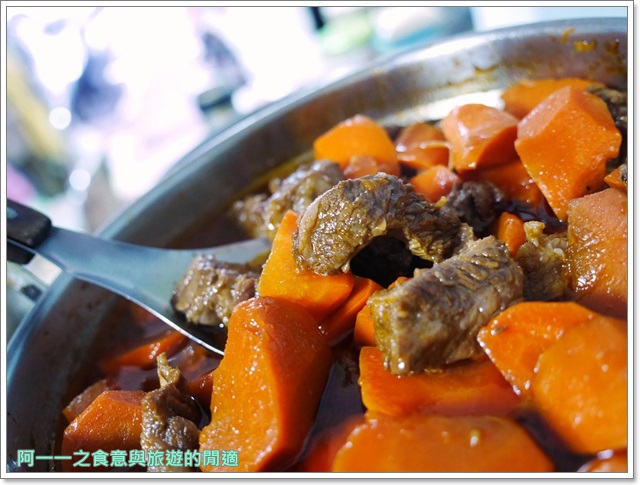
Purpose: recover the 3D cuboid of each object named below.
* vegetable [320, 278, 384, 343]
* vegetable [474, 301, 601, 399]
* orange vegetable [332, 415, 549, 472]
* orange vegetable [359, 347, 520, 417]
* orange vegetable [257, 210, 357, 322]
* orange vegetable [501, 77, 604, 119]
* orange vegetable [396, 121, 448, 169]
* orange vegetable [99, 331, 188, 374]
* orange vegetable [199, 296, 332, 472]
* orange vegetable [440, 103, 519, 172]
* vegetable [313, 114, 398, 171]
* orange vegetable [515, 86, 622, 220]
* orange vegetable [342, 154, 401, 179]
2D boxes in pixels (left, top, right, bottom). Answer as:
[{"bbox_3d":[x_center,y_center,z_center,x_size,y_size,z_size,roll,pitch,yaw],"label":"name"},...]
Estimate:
[{"bbox_3d":[0.011,0.026,0.262,0.023,0.027,0.023,28,24,18],"label":"vegetable"},{"bbox_3d":[0.069,0.035,0.225,0.034,0.018,0.025,-8,42,0],"label":"vegetable"},{"bbox_3d":[0.035,0.069,0.208,0.058,0.028,0.034,-2,42,0],"label":"orange vegetable"},{"bbox_3d":[0.038,0.045,0.220,0.046,0.019,0.022,-5,42,4],"label":"orange vegetable"},{"bbox_3d":[-0.005,0.009,0.258,0.033,0.037,0.022,7,3,16],"label":"orange vegetable"},{"bbox_3d":[0.108,-0.061,0.325,0.042,0.024,0.024,-11,42,-4],"label":"orange vegetable"},{"bbox_3d":[0.046,-0.043,0.322,0.024,0.019,0.024,-2,42,0],"label":"orange vegetable"},{"bbox_3d":[-0.062,0.040,0.248,0.032,0.015,0.015,-28,46,-20],"label":"orange vegetable"},{"bbox_3d":[-0.017,0.047,0.228,0.027,0.026,0.056,7,80,32],"label":"orange vegetable"},{"bbox_3d":[0.068,-0.043,0.300,0.028,0.025,0.024,-11,42,-4],"label":"orange vegetable"},{"bbox_3d":[0.015,-0.040,0.308,0.033,0.022,0.024,-11,42,-4],"label":"vegetable"},{"bbox_3d":[0.099,-0.035,0.283,0.035,0.039,0.028,-15,42,-7],"label":"orange vegetable"},{"bbox_3d":[0.023,-0.030,0.312,0.025,0.018,0.022,-2,42,0],"label":"orange vegetable"}]

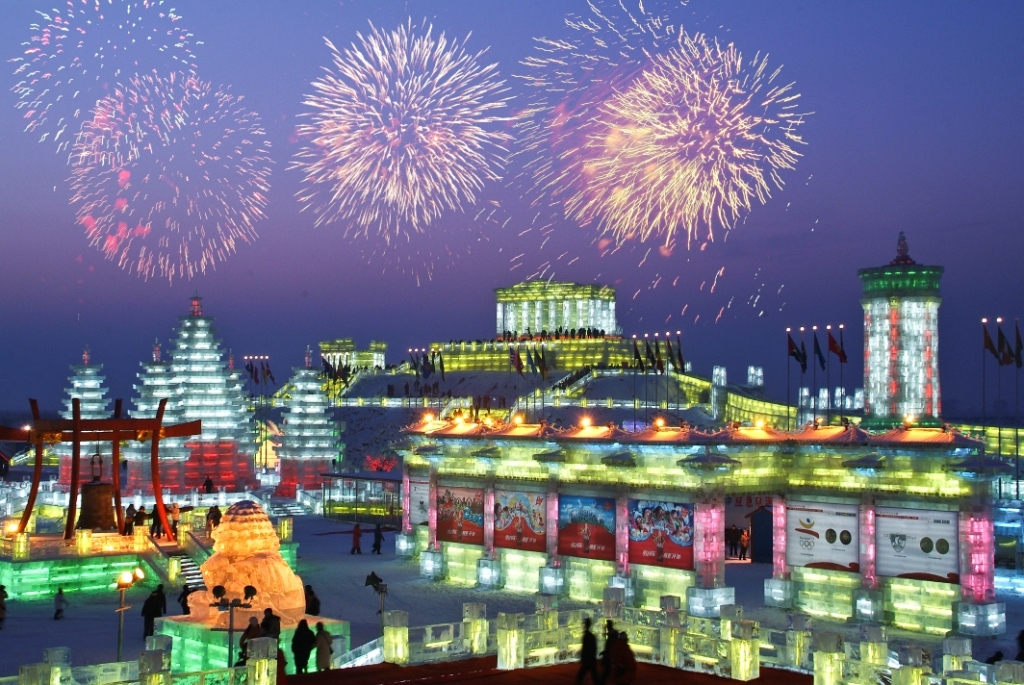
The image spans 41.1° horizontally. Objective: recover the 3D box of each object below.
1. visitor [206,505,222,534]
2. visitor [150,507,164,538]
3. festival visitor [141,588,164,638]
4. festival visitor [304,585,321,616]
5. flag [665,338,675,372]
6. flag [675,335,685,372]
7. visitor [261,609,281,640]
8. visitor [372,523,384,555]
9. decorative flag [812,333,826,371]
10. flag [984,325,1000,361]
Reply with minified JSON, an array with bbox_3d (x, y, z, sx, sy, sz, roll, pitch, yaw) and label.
[{"bbox_3d":[-15.020,9.037,69.000,0.650,1.700,0.450,-1,-3,12],"label":"visitor"},{"bbox_3d":[-17.768,8.972,68.500,0.420,1.720,0.600,3,-4,-45],"label":"visitor"},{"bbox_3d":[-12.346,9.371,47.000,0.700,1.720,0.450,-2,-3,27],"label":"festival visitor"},{"bbox_3d":[-7.196,9.613,49.300,0.420,1.700,0.600,-3,-4,45],"label":"festival visitor"},{"bbox_3d":[13.388,1.084,114.000,0.950,2.850,0.350,0,-3,0],"label":"flag"},{"bbox_3d":[13.669,0.975,111.000,0.700,2.800,0.400,0,-3,0],"label":"flag"},{"bbox_3d":[-7.818,9.481,44.300,0.620,1.720,0.450,2,-3,-30],"label":"visitor"},{"bbox_3d":[-7.639,11.243,78.200,0.620,1.730,0.500,1,-3,-9],"label":"visitor"},{"bbox_3d":[29.981,0.878,133.254,1.400,3.600,0.400,0,-3,11],"label":"decorative flag"},{"bbox_3d":[42.553,0.000,121.036,1.450,3.100,0.400,0,-3,11],"label":"flag"}]

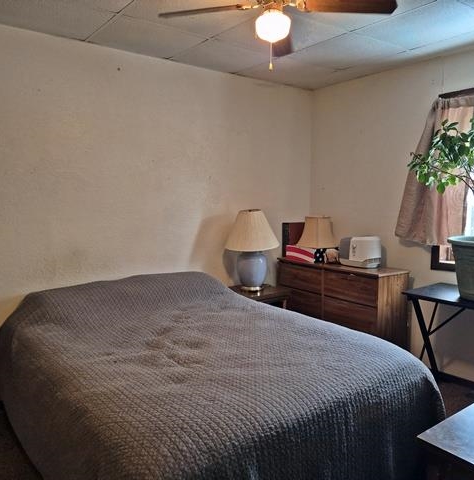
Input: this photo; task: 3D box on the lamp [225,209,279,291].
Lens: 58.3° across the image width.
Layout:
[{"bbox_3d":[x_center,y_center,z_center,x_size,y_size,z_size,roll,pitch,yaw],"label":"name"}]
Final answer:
[{"bbox_3d":[0.125,0.082,3.492,0.435,0.665,0.435,0,6,0],"label":"lamp"}]

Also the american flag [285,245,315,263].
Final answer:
[{"bbox_3d":[0.612,0.133,3.818,0.130,0.135,0.310,-5,8,-41],"label":"american flag"}]

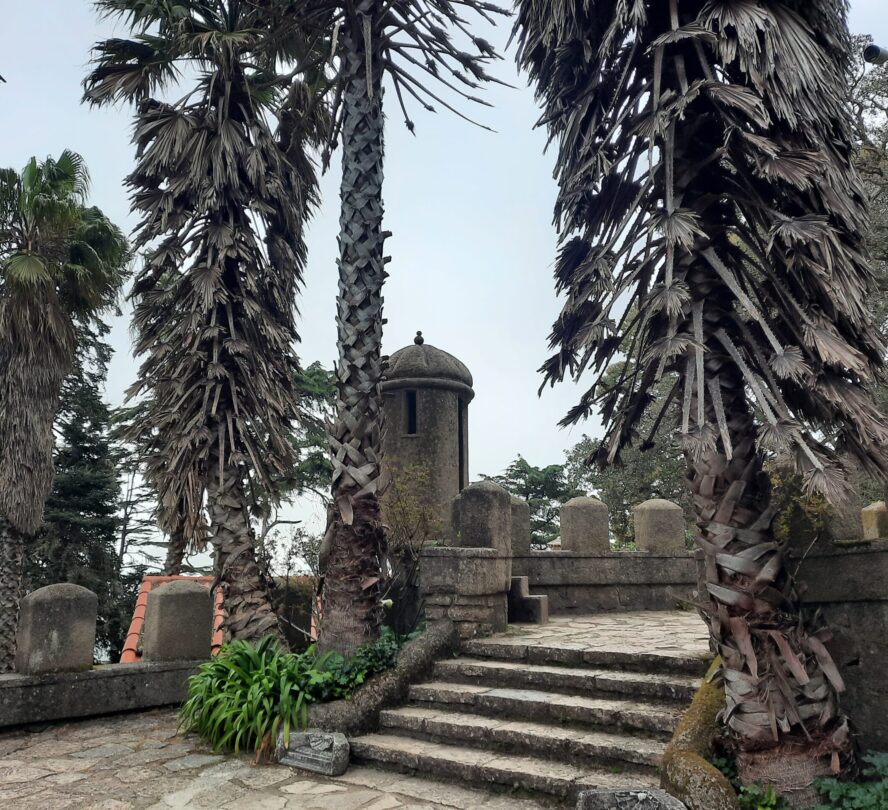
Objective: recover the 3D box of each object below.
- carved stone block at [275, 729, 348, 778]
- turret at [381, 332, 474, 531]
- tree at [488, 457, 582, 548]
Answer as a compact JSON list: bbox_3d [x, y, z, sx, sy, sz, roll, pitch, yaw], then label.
[{"bbox_3d":[-0.965,2.618,5.940,0.600,0.250,0.200,-10,-14,41],"label":"carved stone block"},{"bbox_3d":[-0.400,0.622,12.107,1.700,3.600,1.700,-2,-11,11],"label":"turret"},{"bbox_3d":[3.200,4.458,27.659,3.700,5.300,3.700,0,-11,0],"label":"tree"}]

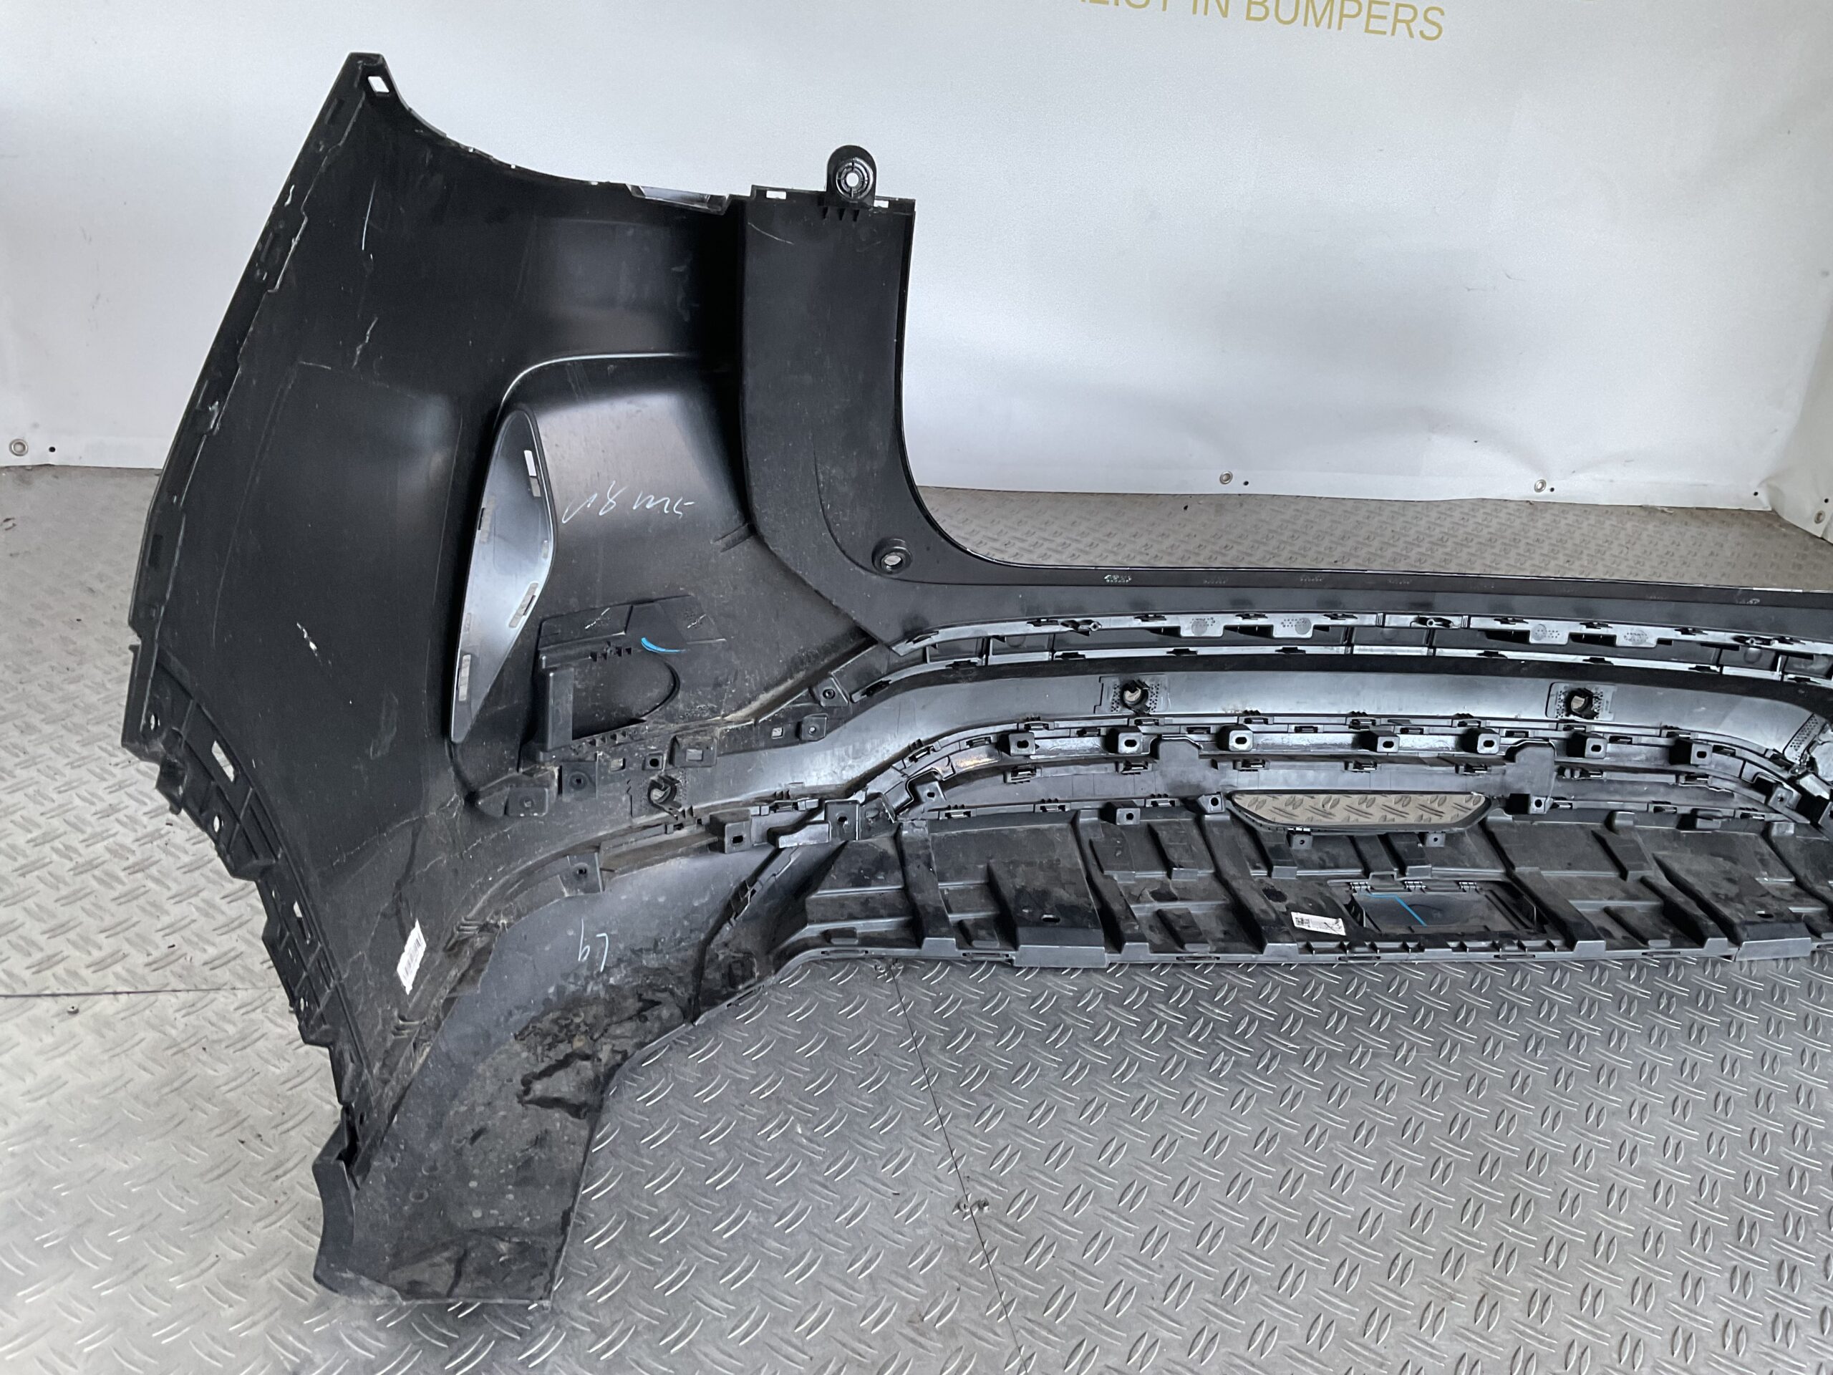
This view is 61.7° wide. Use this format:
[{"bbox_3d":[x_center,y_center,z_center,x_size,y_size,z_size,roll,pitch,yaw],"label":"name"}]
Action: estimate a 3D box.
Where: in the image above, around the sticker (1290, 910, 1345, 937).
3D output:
[{"bbox_3d":[0.347,0.203,1.325,0.044,0.001,0.021,8,32,-4],"label":"sticker"}]

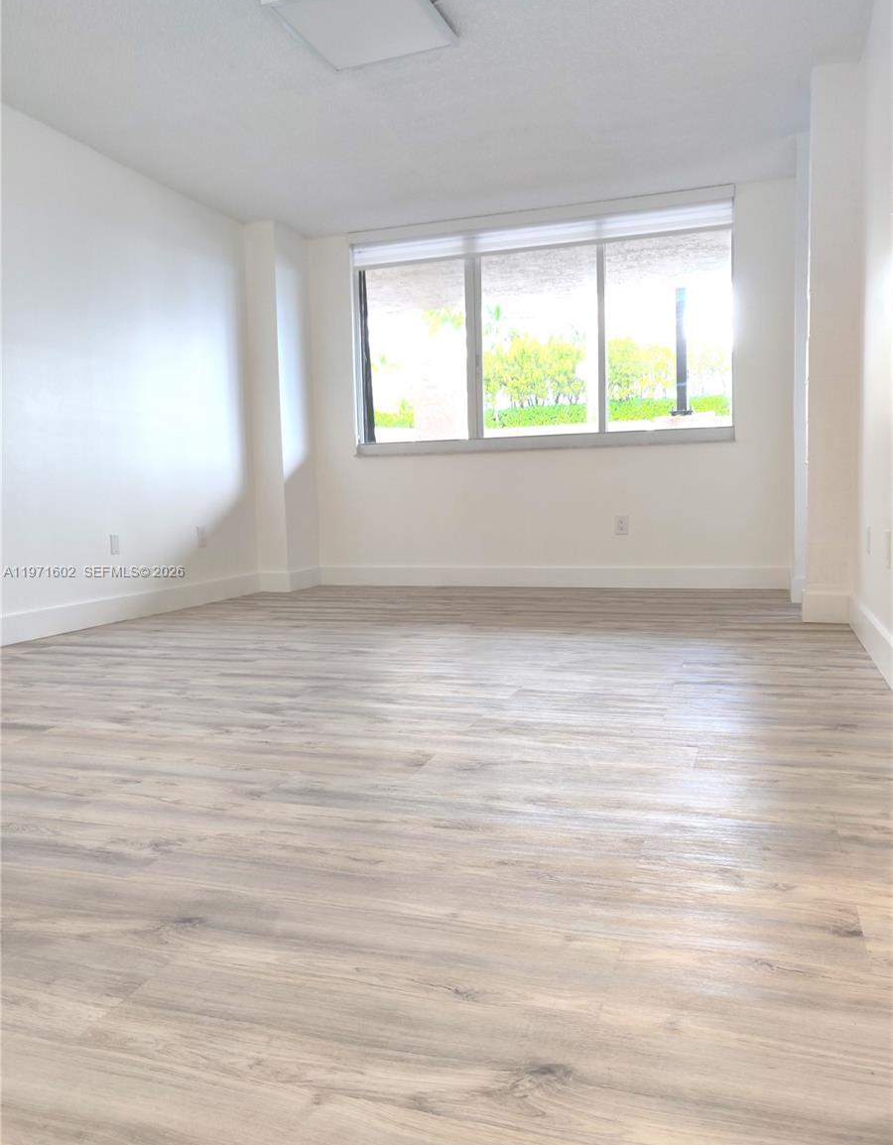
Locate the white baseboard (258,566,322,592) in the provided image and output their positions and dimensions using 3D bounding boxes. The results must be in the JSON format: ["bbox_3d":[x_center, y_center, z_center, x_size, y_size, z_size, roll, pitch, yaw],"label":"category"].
[{"bbox_3d":[-1.168,0.046,6.471,0.246,0.146,0.496,0,5,19],"label":"white baseboard"}]

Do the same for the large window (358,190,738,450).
[{"bbox_3d":[0.598,-1.641,5.983,2.668,1.513,0.100,0,5,19],"label":"large window"}]

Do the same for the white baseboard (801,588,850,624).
[{"bbox_3d":[1.845,0.174,4.186,0.211,0.146,0.020,0,5,19],"label":"white baseboard"}]

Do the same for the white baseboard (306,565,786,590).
[{"bbox_3d":[0.614,0.034,6.099,3.395,0.146,0.020,0,5,19],"label":"white baseboard"}]

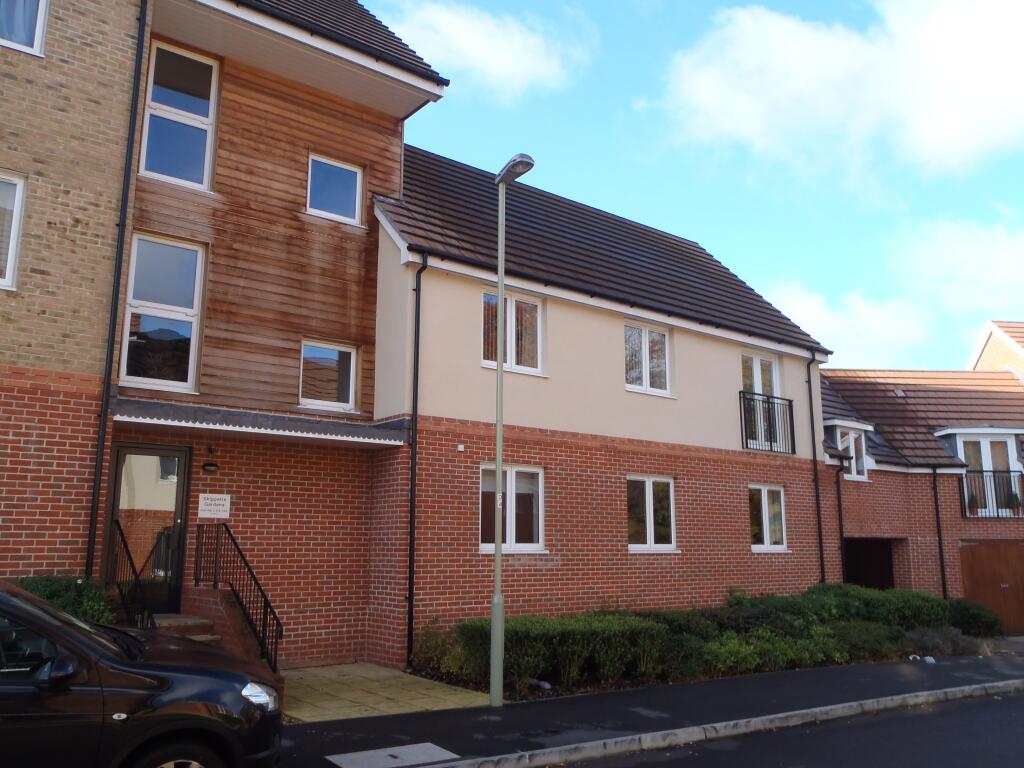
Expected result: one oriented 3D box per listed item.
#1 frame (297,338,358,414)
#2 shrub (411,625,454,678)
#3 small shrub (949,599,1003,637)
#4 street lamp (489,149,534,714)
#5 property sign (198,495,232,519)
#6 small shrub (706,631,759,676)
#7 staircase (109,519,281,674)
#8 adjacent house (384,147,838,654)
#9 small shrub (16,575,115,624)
[{"bbox_3d":[-2.671,-0.115,12.100,0.860,0.980,0.100,9,-14,-37],"label":"frame"},{"bbox_3d":[-1.034,3.473,10.842,0.580,0.603,0.550,9,-14,-37],"label":"shrub"},{"bbox_3d":[10.629,5.351,19.079,1.300,0.783,1.150,9,-14,-37],"label":"small shrub"},{"bbox_3d":[0.013,0.370,9.049,0.260,6.070,0.740,9,-14,-37],"label":"street lamp"},{"bbox_3d":[-3.851,1.591,10.755,0.430,0.300,0.020,9,-14,-37],"label":"property sign"},{"bbox_3d":[3.139,3.838,11.904,0.760,0.536,0.700,9,-14,-37],"label":"small shrub"},{"bbox_3d":[-3.580,2.435,8.920,1.420,1.950,2.850,9,-14,-37],"label":"staircase"},{"bbox_3d":[0.653,0.320,17.734,10.950,9.700,7.400,9,-14,-37],"label":"adjacent house"},{"bbox_3d":[-4.497,2.415,8.014,1.200,1.100,1.000,9,-14,-37],"label":"small shrub"}]

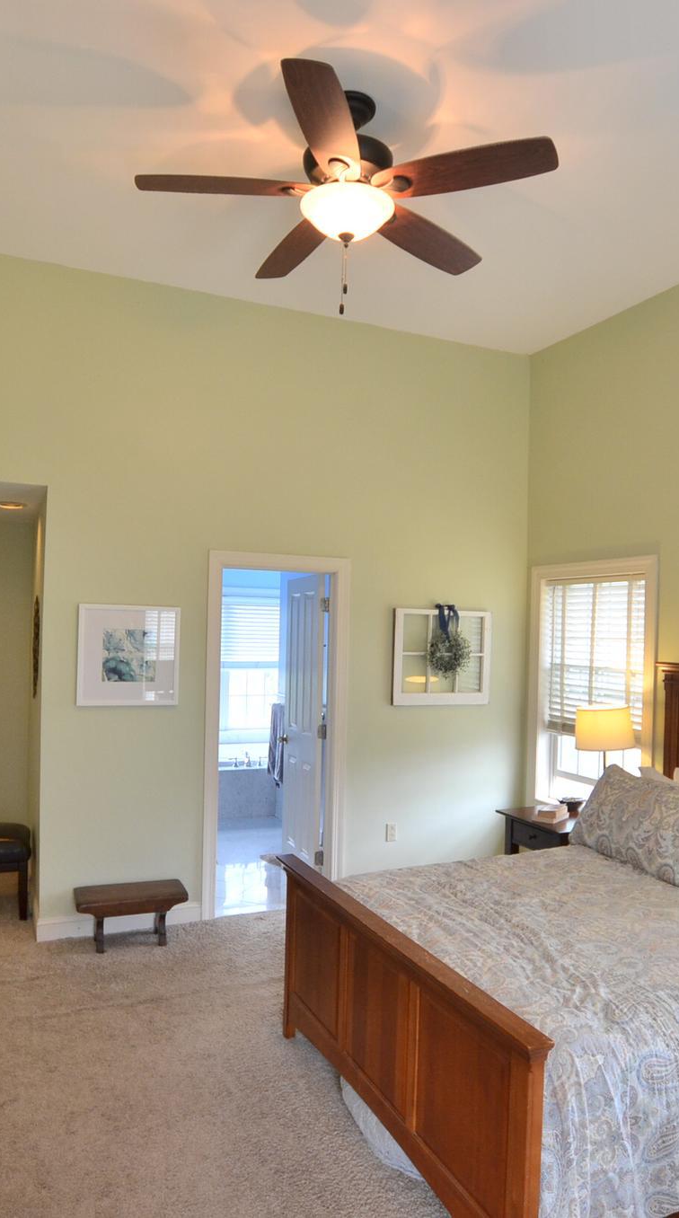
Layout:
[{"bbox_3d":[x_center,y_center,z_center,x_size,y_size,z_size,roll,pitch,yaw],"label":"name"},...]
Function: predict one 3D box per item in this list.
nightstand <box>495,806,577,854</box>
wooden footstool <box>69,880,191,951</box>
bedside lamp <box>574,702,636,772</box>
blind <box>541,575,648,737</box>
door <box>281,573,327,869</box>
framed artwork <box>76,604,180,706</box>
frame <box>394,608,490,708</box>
[{"bbox_3d":[1.267,1.515,4.335,0.490,0.650,0.550,2,-2,-24],"label":"nightstand"},{"bbox_3d":[-1.124,1.661,4.121,0.555,0.268,0.250,1,-1,-21],"label":"wooden footstool"},{"bbox_3d":[1.456,0.865,4.212,0.270,0.635,0.300,2,-2,-24],"label":"bedside lamp"},{"bbox_3d":[1.607,0.328,4.831,0.060,1.035,0.890,2,-2,-24],"label":"blind"},{"bbox_3d":[-0.257,0.803,5.261,0.040,2.030,0.755,1,-1,-19],"label":"door"},{"bbox_3d":[-1.168,0.265,4.273,0.550,0.550,0.028,1,-1,-24],"label":"framed artwork"},{"bbox_3d":[0.694,0.325,5.105,0.740,0.645,0.050,1,-1,-24],"label":"frame"}]

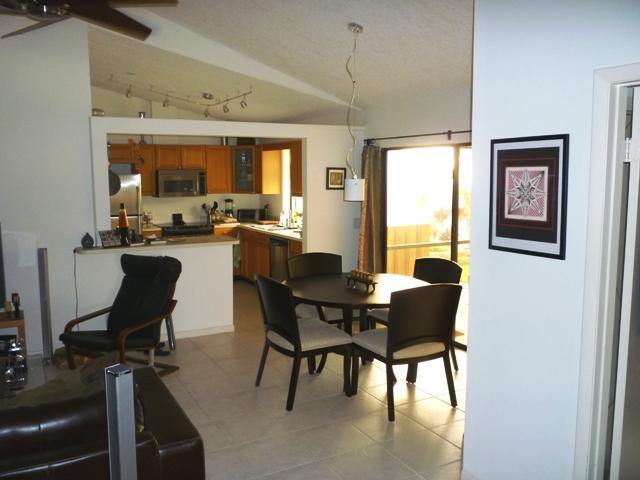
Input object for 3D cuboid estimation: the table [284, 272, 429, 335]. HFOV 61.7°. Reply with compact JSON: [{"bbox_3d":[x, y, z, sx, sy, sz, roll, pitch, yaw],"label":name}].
[{"bbox_3d":[0.305,0.770,4.515,1.220,0.760,1.220,-4,8,-28],"label":"table"}]

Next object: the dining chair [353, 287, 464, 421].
[{"bbox_3d":[0.619,0.725,3.885,0.567,0.921,0.618,-4,7,-25],"label":"dining chair"}]

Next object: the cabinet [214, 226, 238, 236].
[{"bbox_3d":[-1.609,0.224,8.770,0.420,0.880,0.600,-4,7,-28],"label":"cabinet"}]

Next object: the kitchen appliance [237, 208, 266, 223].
[{"bbox_3d":[-1.146,-0.412,8.982,0.385,0.223,0.270,2,7,16],"label":"kitchen appliance"}]

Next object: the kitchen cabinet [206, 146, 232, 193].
[{"bbox_3d":[-1.682,-1.140,8.780,0.420,0.770,0.330,-4,7,-28],"label":"kitchen cabinet"}]

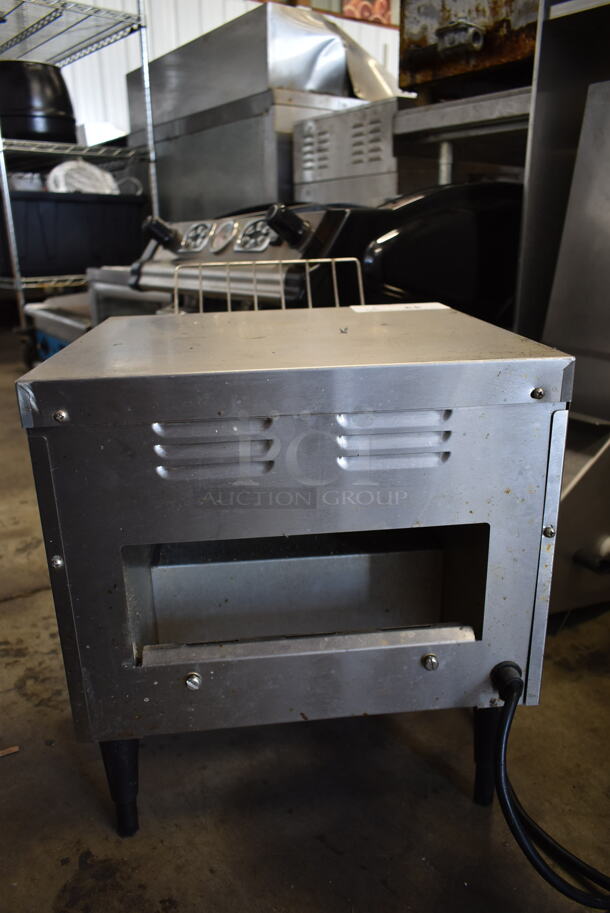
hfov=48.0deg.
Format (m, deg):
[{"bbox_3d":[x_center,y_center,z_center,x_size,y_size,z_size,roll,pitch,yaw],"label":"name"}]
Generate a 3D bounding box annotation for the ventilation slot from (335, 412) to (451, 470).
[{"bbox_3d":[0.061,-0.011,0.468,0.081,0.041,0.007,-3,19,-4],"label":"ventilation slot"}]

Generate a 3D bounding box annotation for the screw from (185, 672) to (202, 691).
[{"bbox_3d":[-0.084,0.170,0.519,0.012,0.012,0.005,-3,19,-4],"label":"screw"}]

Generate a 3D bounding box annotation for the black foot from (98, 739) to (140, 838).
[{"bbox_3d":[-0.153,0.267,0.573,0.036,0.114,0.036,-3,19,-4],"label":"black foot"}]

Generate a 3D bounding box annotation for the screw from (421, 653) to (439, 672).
[{"bbox_3d":[0.097,0.159,0.530,0.012,0.012,0.005,-3,19,-4],"label":"screw"}]

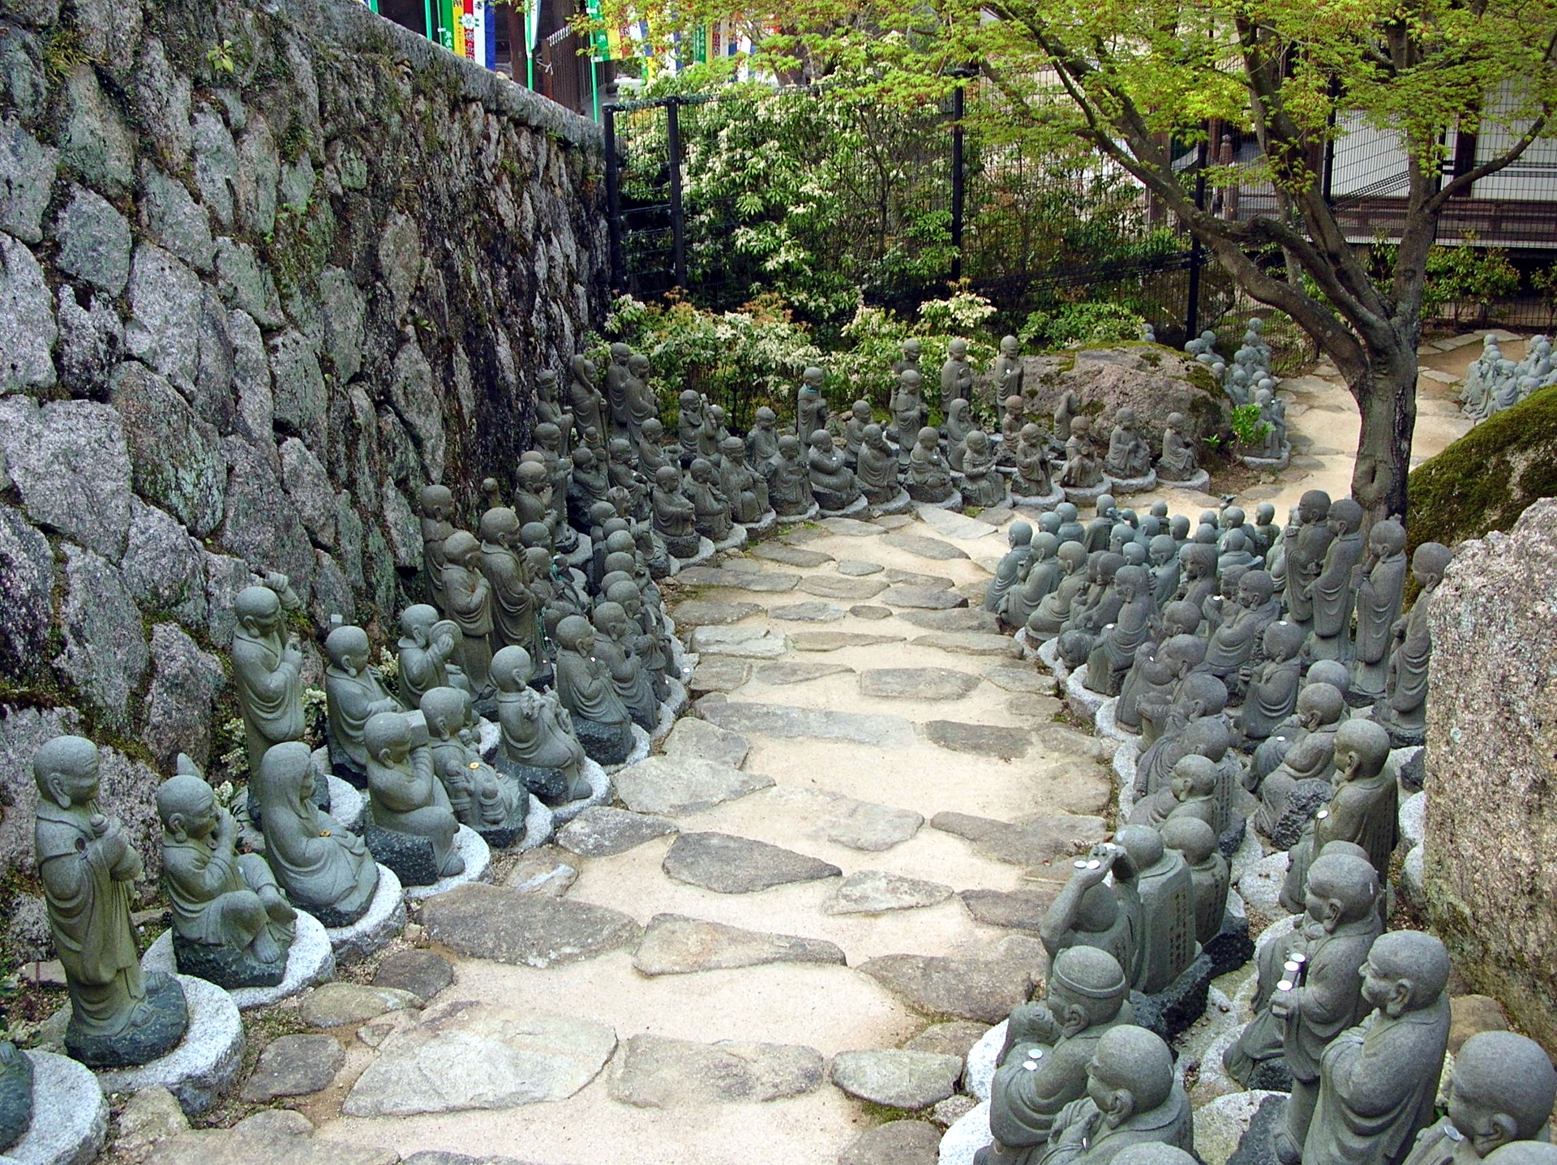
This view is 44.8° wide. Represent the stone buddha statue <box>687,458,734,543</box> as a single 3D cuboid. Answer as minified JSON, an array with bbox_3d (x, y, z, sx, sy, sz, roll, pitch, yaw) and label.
[{"bbox_3d":[-0.328,-0.419,9.350,0.230,0.385,0.220,16,25,41],"label":"stone buddha statue"}]

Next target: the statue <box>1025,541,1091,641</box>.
[{"bbox_3d":[0.998,0.017,6.720,0.225,0.348,0.200,2,20,8],"label":"statue"}]

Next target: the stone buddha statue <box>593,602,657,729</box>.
[{"bbox_3d":[-0.477,0.251,5.850,0.230,0.380,0.210,-3,19,-6],"label":"stone buddha statue"}]

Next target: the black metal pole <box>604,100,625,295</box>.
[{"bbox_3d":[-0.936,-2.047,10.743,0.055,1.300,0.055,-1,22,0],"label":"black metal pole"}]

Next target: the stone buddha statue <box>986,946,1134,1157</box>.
[{"bbox_3d":[0.392,0.665,2.650,0.220,0.359,0.200,9,24,24],"label":"stone buddha statue"}]

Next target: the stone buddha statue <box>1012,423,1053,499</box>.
[{"bbox_3d":[1.174,-0.571,8.700,0.165,0.335,0.180,-18,28,-36],"label":"stone buddha statue"}]

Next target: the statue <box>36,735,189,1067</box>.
[{"bbox_3d":[-1.115,0.510,3.120,0.210,0.553,0.190,1,20,7],"label":"statue"}]

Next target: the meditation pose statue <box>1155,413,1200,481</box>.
[{"bbox_3d":[1.944,-0.669,9.200,0.200,0.317,0.170,16,27,35],"label":"meditation pose statue"}]

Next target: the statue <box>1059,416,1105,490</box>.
[{"bbox_3d":[1.648,-0.711,10.220,0.220,0.364,0.235,-9,21,-20],"label":"statue"}]

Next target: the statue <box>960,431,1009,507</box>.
[{"bbox_3d":[0.925,-0.525,8.500,0.190,0.339,0.210,-18,28,-36],"label":"statue"}]

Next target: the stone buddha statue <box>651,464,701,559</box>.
[{"bbox_3d":[-0.379,-0.278,7.000,0.190,0.340,0.170,13,26,30],"label":"stone buddha statue"}]

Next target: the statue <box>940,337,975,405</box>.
[{"bbox_3d":[1.050,-1.188,11.200,0.190,0.530,0.180,-15,23,-36],"label":"statue"}]

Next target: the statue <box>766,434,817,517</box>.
[{"bbox_3d":[0.066,-0.569,9.750,0.230,0.385,0.230,-10,21,-25],"label":"statue"}]

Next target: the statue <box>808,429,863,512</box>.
[{"bbox_3d":[0.242,-0.493,8.000,0.220,0.332,0.200,20,30,41],"label":"statue"}]

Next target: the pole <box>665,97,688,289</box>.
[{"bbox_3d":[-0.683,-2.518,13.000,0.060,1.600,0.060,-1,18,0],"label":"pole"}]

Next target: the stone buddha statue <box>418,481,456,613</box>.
[{"bbox_3d":[-1.011,-0.032,5.800,0.190,0.560,0.190,-3,20,-5],"label":"stone buddha statue"}]

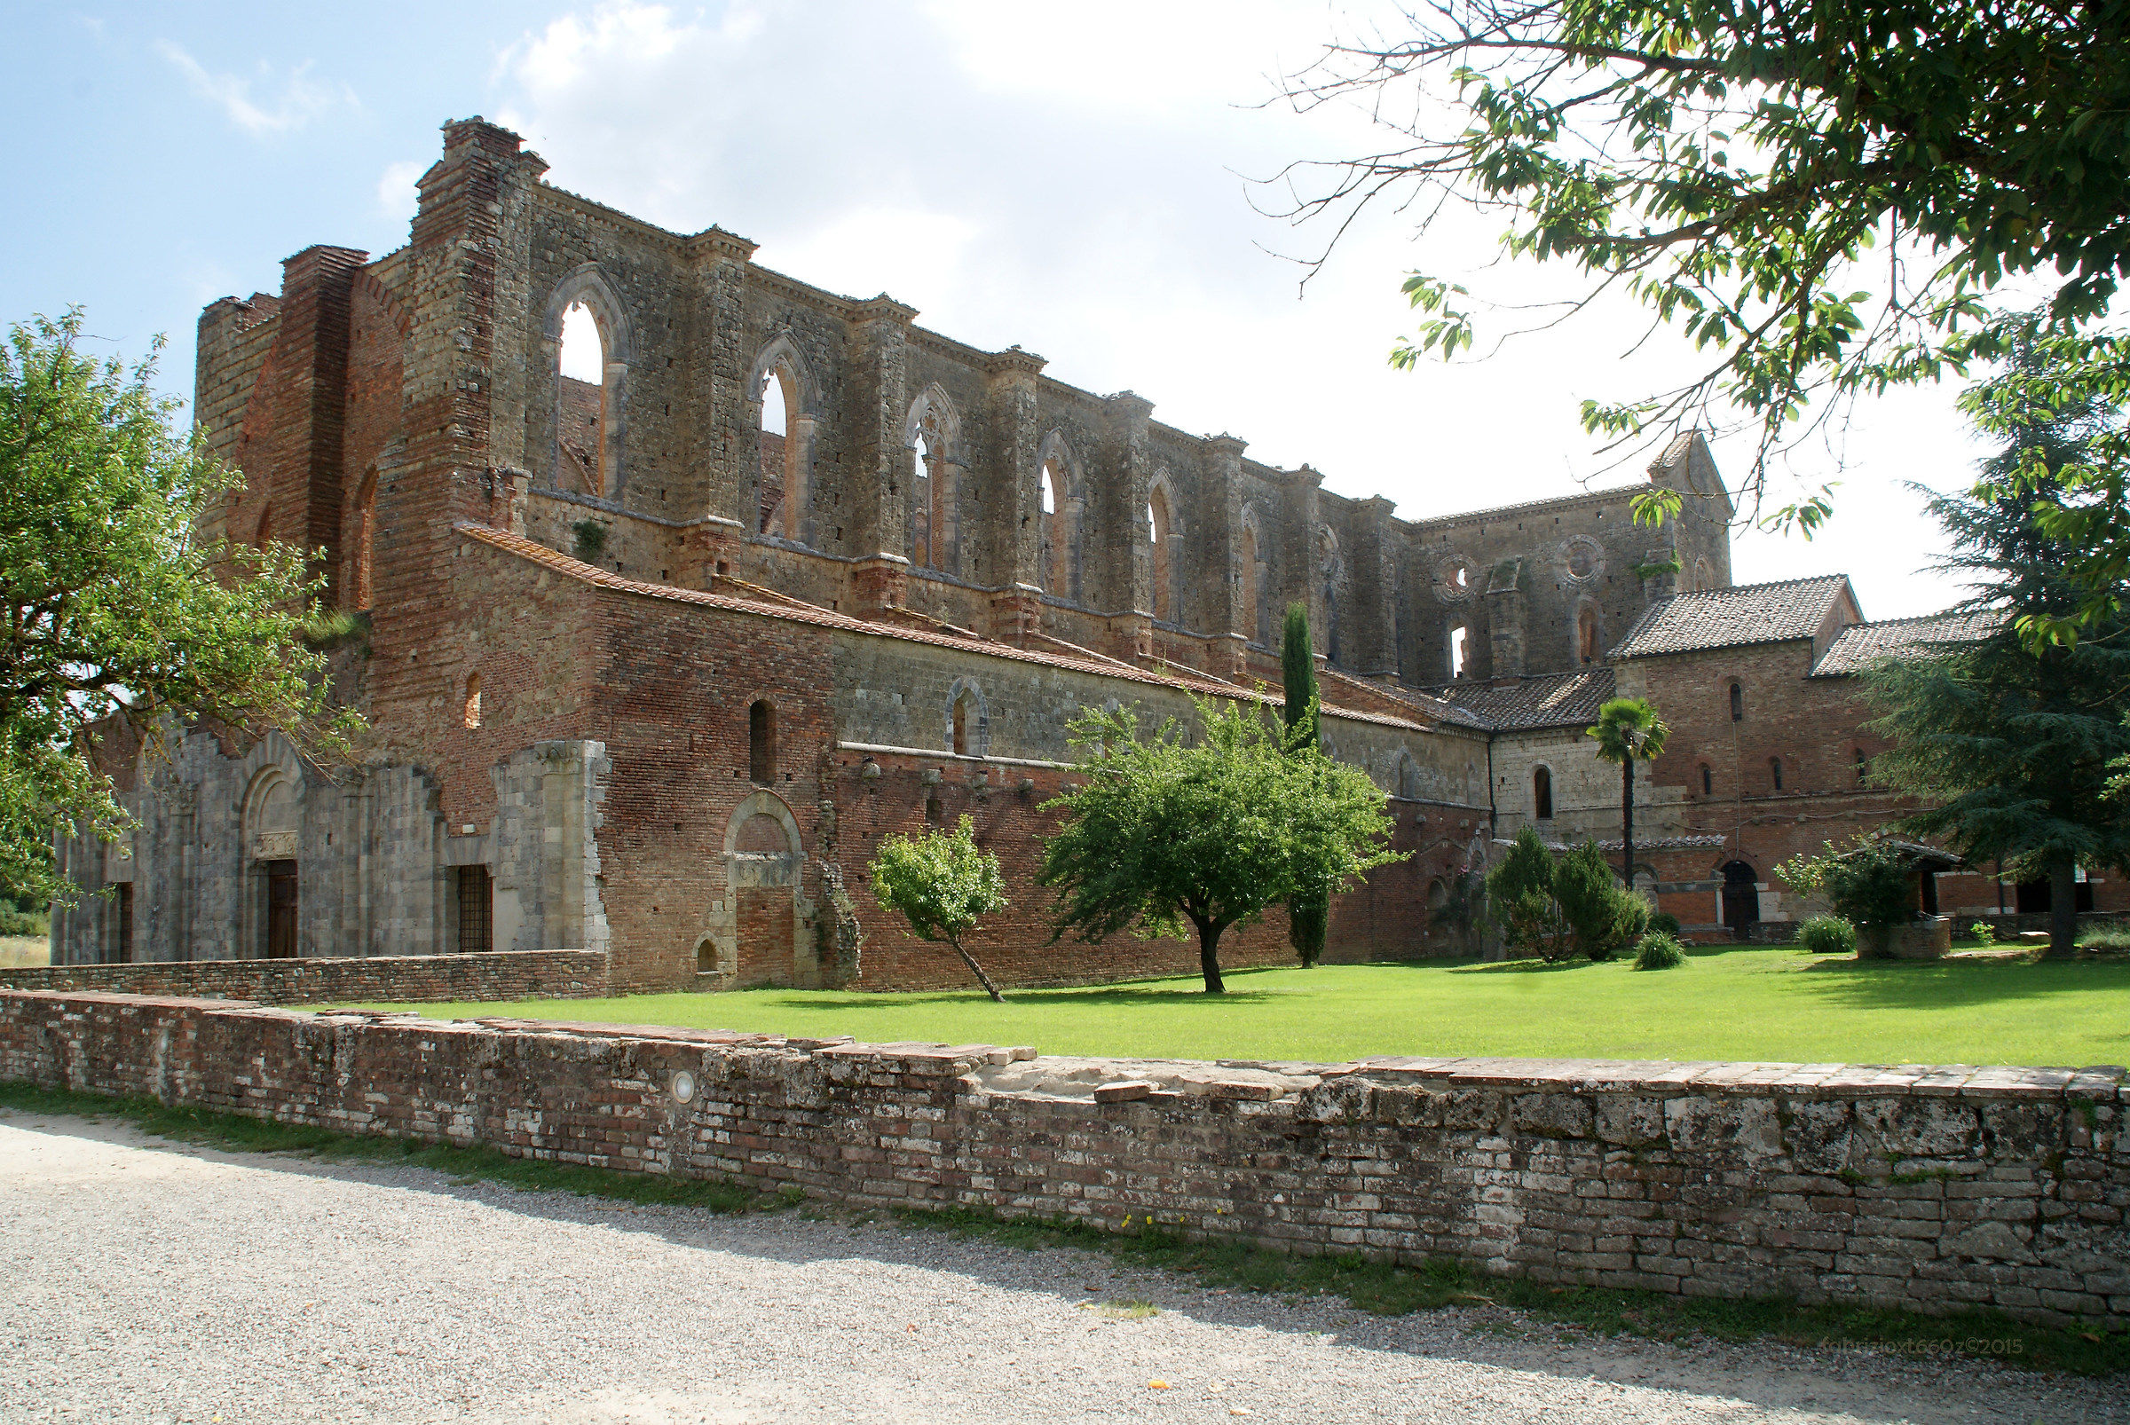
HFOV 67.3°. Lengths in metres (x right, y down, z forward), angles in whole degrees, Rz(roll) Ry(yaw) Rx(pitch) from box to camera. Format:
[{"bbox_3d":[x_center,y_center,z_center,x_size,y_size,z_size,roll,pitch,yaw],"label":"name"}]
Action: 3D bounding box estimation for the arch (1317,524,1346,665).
[{"bbox_3d":[9.837,-4.458,61.124,0.763,5.505,2.126,-6,-9,39],"label":"arch"}]

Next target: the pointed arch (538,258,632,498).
[{"bbox_3d":[-10.857,-7.448,35.911,0.763,5.423,2.235,-6,-9,39],"label":"pointed arch"}]

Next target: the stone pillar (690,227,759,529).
[{"bbox_3d":[-8.196,-7.798,37.882,1.117,6.921,1.433,-6,-9,39],"label":"stone pillar"}]

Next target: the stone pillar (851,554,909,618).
[{"bbox_3d":[-4.765,-3.263,41.625,0.981,1.537,1.155,-6,-9,39],"label":"stone pillar"}]

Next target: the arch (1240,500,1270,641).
[{"bbox_3d":[6.445,-4.915,56.988,0.763,5.259,2.126,-6,-9,39],"label":"arch"}]

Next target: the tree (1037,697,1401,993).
[{"bbox_3d":[3.023,2.583,31.237,6.943,5.815,6.800,-1,-7,5],"label":"tree"}]

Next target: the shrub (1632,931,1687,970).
[{"bbox_3d":[14.362,5.762,38.610,1.286,0.924,1.247,0,-7,0],"label":"shrub"}]

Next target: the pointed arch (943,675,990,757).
[{"bbox_3d":[-2.348,0.102,35.901,0.545,1.782,1.452,-6,-9,39],"label":"pointed arch"}]

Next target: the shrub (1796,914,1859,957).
[{"bbox_3d":[19.333,5.648,40.526,1.417,1.096,1.500,-4,-8,25],"label":"shrub"}]

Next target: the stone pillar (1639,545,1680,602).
[{"bbox_3d":[22.218,-4.086,59.606,1.296,4.320,0.918,-6,-9,39],"label":"stone pillar"}]

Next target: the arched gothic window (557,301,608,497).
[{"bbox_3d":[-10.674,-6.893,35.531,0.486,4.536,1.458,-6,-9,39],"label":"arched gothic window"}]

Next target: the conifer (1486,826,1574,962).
[{"bbox_3d":[12.922,5.037,44.433,2.349,3.789,2.300,-3,-7,16],"label":"conifer"}]

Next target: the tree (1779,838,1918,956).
[{"bbox_3d":[19.123,4.550,39.063,3.005,2.925,2.600,-4,-8,26],"label":"tree"}]

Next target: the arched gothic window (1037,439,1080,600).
[{"bbox_3d":[-0.247,-5.799,48.204,0.486,4.968,1.890,-6,-9,39],"label":"arched gothic window"}]

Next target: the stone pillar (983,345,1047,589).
[{"bbox_3d":[-1.423,-6.879,45.756,1.188,6.750,1.269,-6,-9,39],"label":"stone pillar"}]

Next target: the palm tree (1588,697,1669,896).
[{"bbox_3d":[16.154,3.248,45.797,2.158,7.354,2.350,-3,-8,19],"label":"palm tree"}]

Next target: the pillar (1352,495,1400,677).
[{"bbox_3d":[12.290,-4.958,62.858,1.117,6.921,1.433,-6,-9,39],"label":"pillar"}]

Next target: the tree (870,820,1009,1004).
[{"bbox_3d":[-2.274,3.499,28.755,2.426,3.350,2.400,0,-7,-5],"label":"tree"}]

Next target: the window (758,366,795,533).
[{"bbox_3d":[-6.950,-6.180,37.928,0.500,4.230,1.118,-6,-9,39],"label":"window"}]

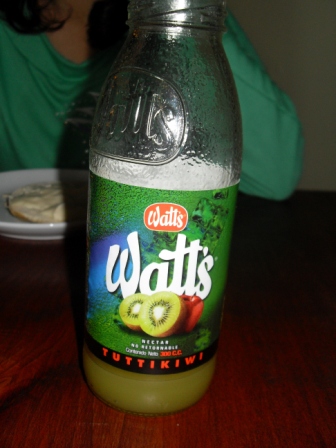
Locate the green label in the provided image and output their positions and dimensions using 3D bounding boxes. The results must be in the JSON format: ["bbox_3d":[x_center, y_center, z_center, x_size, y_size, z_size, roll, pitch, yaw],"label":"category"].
[{"bbox_3d":[-0.005,0.014,0.209,0.061,0.077,0.061,3,19,-4],"label":"green label"}]

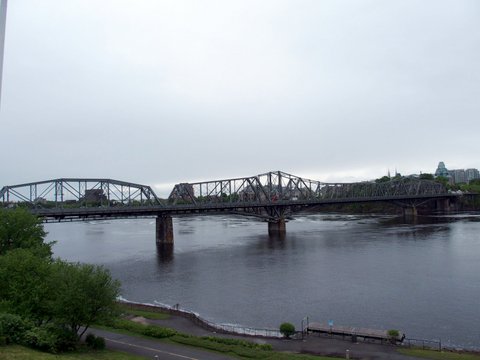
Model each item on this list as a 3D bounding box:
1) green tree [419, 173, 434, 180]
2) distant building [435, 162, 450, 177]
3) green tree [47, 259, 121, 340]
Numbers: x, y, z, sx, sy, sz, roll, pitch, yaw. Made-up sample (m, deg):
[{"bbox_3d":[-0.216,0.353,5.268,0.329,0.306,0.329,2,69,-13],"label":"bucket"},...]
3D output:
[{"bbox_3d":[213.730,-3.670,445.000,17.000,11.000,14.000,-2,-1,26],"label":"green tree"},{"bbox_3d":[333.760,-16.810,640.000,25.000,25.000,24.000,-2,-1,28],"label":"distant building"},{"bbox_3d":[-18.020,13.850,45.000,8.200,8.800,8.000,-1,-1,-22],"label":"green tree"}]

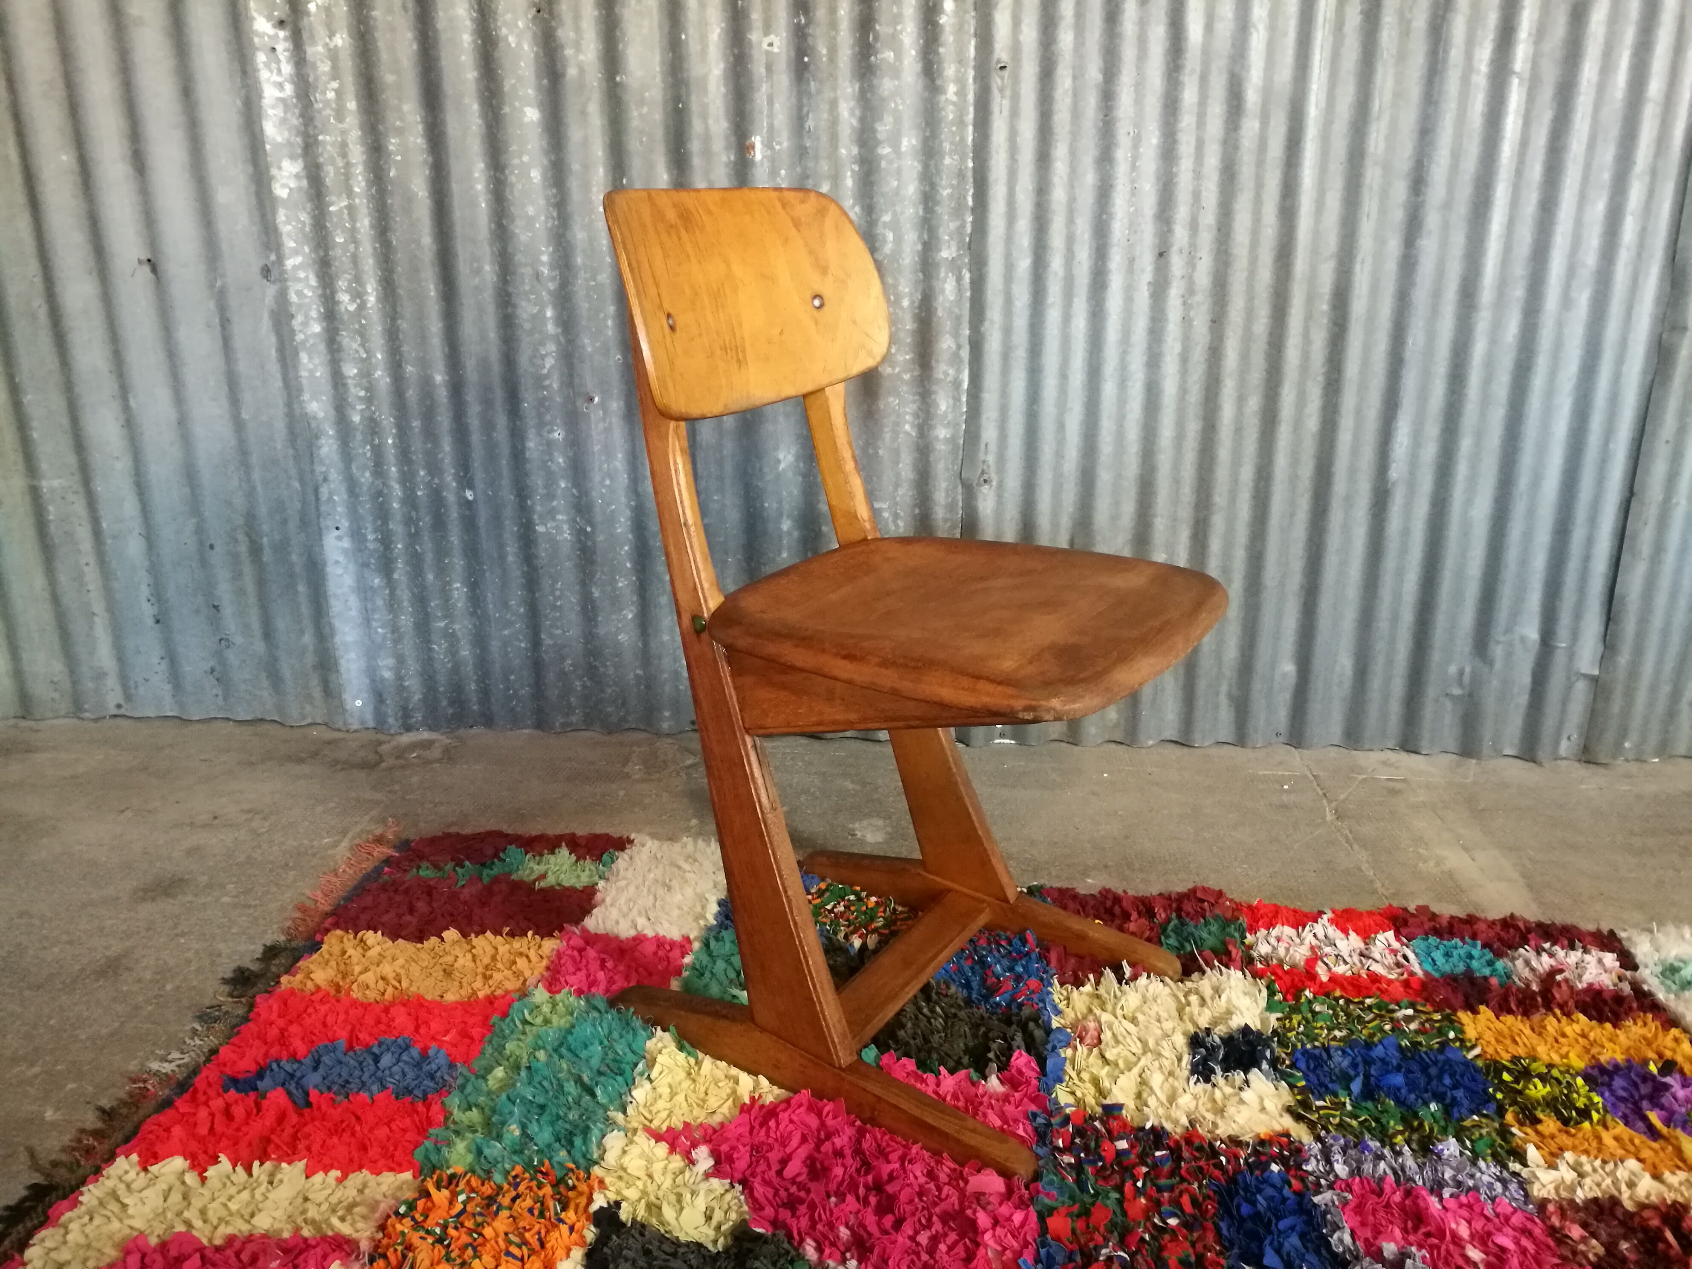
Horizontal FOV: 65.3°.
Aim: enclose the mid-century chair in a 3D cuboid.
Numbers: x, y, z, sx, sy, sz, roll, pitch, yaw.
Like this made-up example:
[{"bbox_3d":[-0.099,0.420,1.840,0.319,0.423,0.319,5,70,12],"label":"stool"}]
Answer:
[{"bbox_3d":[0.064,0.012,1.089,0.453,0.718,0.383,11,21,31],"label":"mid-century chair"}]

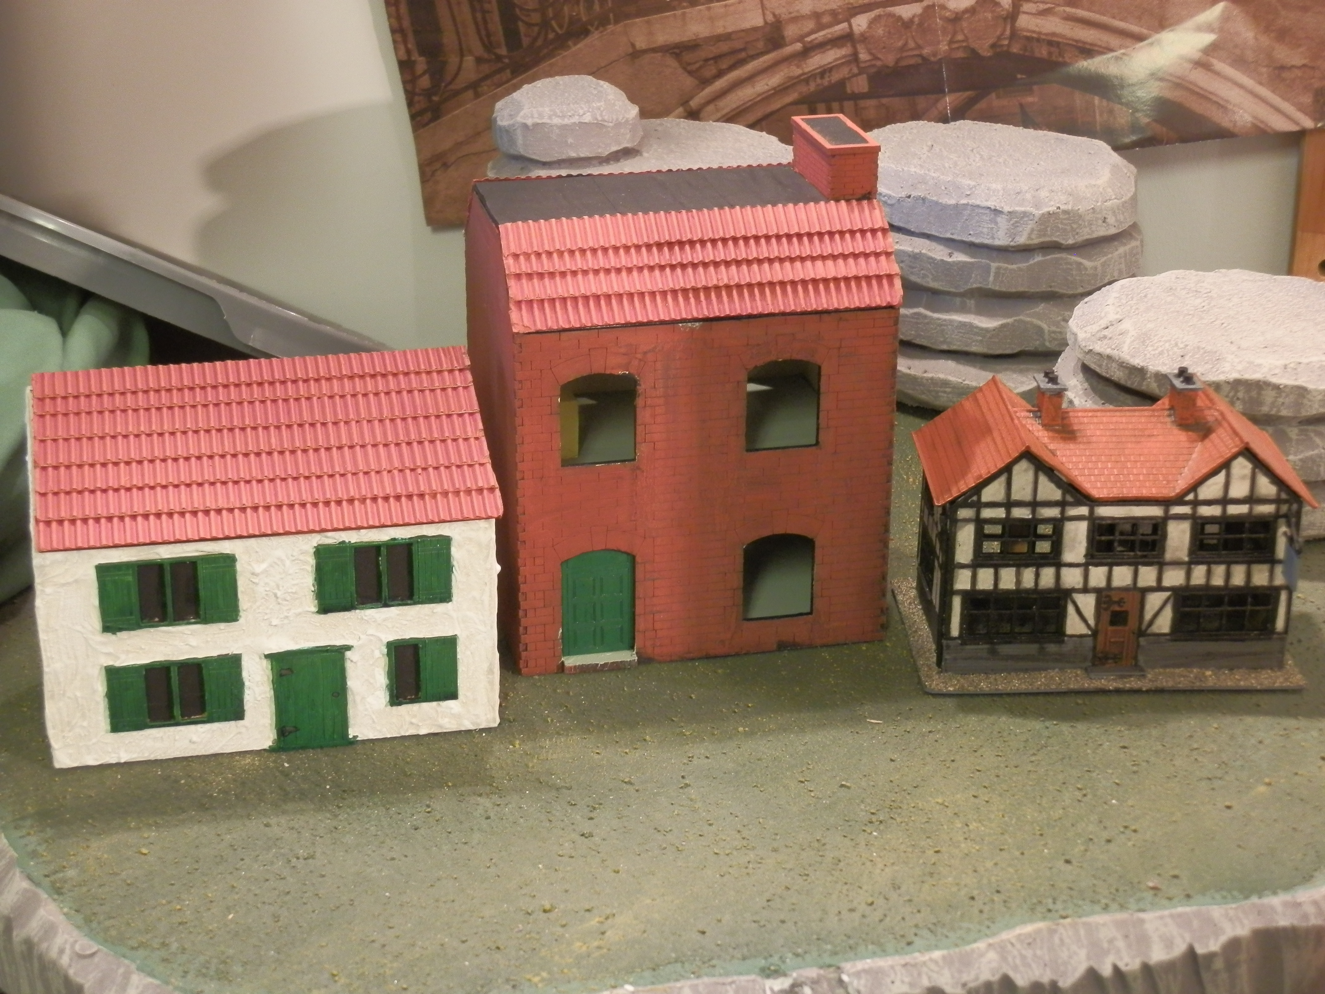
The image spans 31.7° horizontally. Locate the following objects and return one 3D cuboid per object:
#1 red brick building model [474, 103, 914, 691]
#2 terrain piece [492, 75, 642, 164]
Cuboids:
[{"bbox_3d":[0.004,-0.042,0.809,0.129,0.164,0.115,-5,23,-12],"label":"red brick building model"},{"bbox_3d":[-0.041,-0.165,1.013,0.065,0.026,0.054,-2,22,-5],"label":"terrain piece"}]

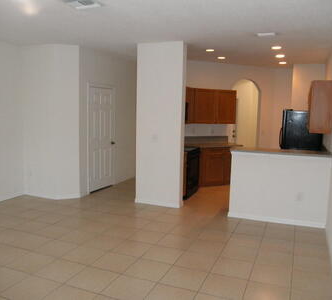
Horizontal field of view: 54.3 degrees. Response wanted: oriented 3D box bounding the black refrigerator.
[{"bbox_3d":[2.827,0.005,6.807,0.820,1.680,0.790,3,7,23],"label":"black refrigerator"}]

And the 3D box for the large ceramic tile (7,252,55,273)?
[{"bbox_3d":[-1.433,1.198,3.457,0.397,0.012,0.397,4,7,22],"label":"large ceramic tile"}]

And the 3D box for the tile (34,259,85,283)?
[{"bbox_3d":[-1.072,1.228,3.300,0.397,0.012,0.397,4,7,22],"label":"tile"}]

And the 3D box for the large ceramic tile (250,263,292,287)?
[{"bbox_3d":[1.067,1.269,3.275,0.397,0.012,0.397,4,7,22],"label":"large ceramic tile"}]

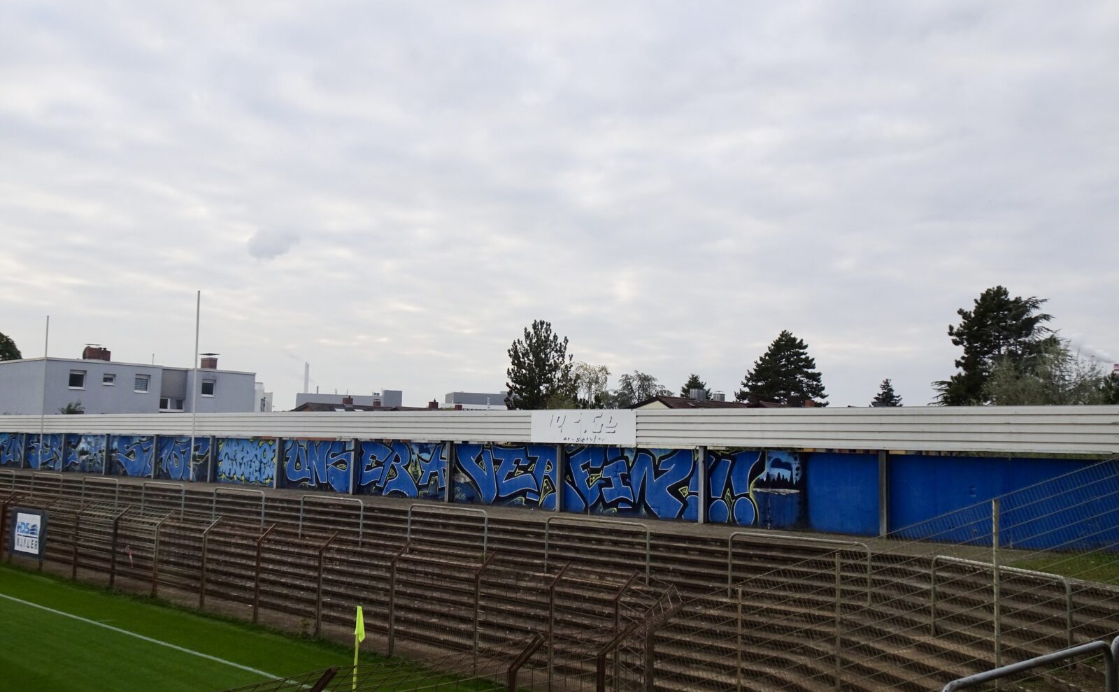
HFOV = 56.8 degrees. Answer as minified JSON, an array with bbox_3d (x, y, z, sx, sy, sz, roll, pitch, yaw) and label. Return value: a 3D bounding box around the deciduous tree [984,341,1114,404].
[{"bbox_3d":[28.290,4.870,59.520,7.350,10.550,7.130,1,-5,0],"label":"deciduous tree"}]

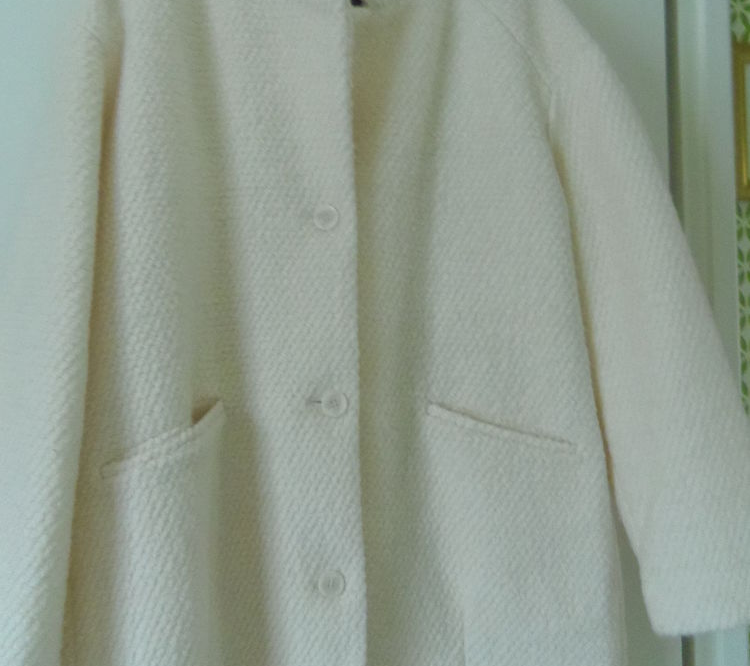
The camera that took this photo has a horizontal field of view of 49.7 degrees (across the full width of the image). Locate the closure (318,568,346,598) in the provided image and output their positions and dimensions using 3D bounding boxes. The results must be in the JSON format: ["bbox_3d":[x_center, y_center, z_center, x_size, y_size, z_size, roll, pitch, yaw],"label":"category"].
[{"bbox_3d":[-0.041,0.238,0.767,0.025,0.025,0.004,2,-4,-13],"label":"closure"}]

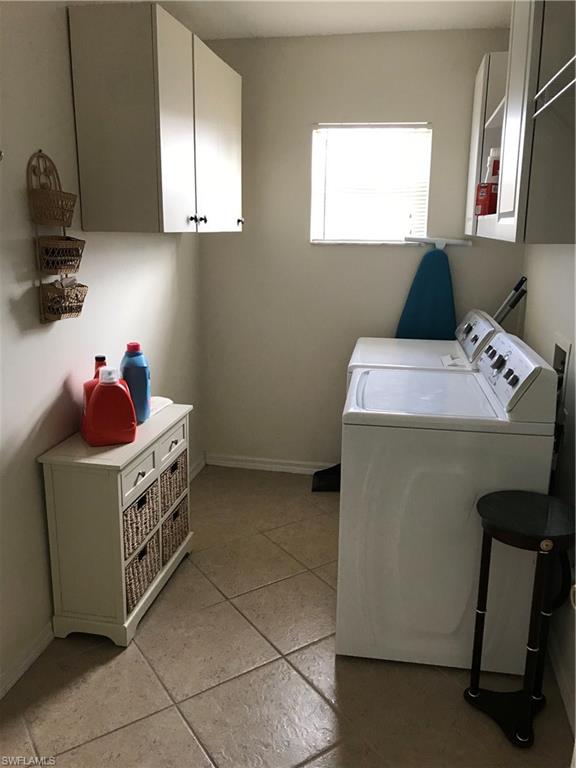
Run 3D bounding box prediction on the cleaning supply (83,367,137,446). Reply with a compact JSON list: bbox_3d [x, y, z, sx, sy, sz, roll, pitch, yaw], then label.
[{"bbox_3d":[-0.661,0.074,2.310,0.195,0.285,0.110,-4,14,-17],"label":"cleaning supply"}]

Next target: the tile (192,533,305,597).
[{"bbox_3d":[-0.189,0.817,2.836,0.421,0.010,0.421,-9,17,-33],"label":"tile"}]

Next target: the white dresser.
[{"bbox_3d":[-0.646,0.523,2.534,0.307,0.697,0.723,3,14,10],"label":"white dresser"}]

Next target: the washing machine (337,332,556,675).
[{"bbox_3d":[0.558,0.380,2.364,0.648,1.082,0.684,3,14,10],"label":"washing machine"}]

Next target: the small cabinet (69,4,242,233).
[{"bbox_3d":[-0.507,-1.059,2.741,0.332,0.756,1.101,3,14,10],"label":"small cabinet"}]

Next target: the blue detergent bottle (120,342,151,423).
[{"bbox_3d":[-0.620,-0.005,2.534,0.115,0.331,0.085,-3,14,-14],"label":"blue detergent bottle"}]

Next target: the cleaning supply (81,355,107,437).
[{"bbox_3d":[-0.713,0.035,2.413,0.155,0.310,0.100,-4,14,-17],"label":"cleaning supply"}]

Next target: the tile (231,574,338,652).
[{"bbox_3d":[0.044,0.904,2.496,0.421,0.010,0.421,-9,17,-33],"label":"tile"}]

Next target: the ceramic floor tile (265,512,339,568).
[{"bbox_3d":[0.158,0.764,3.067,0.421,0.010,0.421,-9,17,-33],"label":"ceramic floor tile"}]

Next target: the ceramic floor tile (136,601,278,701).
[{"bbox_3d":[-0.297,0.957,2.266,0.421,0.010,0.421,-9,17,-33],"label":"ceramic floor tile"}]

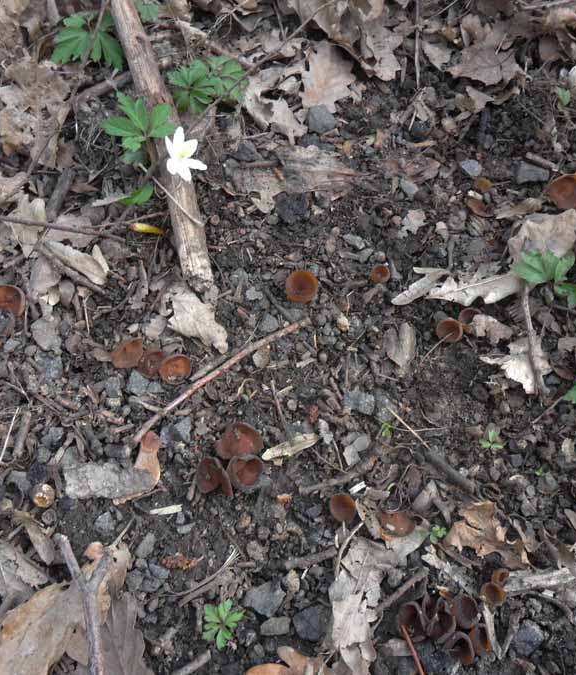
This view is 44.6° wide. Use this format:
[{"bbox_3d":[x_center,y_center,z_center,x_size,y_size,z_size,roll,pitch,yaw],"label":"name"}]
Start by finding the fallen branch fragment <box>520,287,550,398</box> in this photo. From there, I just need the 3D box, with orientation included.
[{"bbox_3d":[0.176,0.001,0.502,0.008,0.008,0.089,3,58,2],"label":"fallen branch fragment"}]

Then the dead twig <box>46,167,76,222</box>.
[{"bbox_3d":[-0.192,-0.122,0.597,0.012,0.009,0.061,3,57,2],"label":"dead twig"}]

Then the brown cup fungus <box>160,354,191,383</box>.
[{"bbox_3d":[-0.087,0.025,0.538,0.025,0.014,0.024,0,60,0],"label":"brown cup fungus"}]

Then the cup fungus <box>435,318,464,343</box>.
[{"bbox_3d":[0.121,-0.005,0.524,0.021,0.013,0.021,-3,62,5],"label":"cup fungus"}]

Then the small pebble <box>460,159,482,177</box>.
[{"bbox_3d":[0.168,-0.156,0.644,0.020,0.010,0.015,0,60,0],"label":"small pebble"}]

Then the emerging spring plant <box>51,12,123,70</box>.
[{"bbox_3d":[-0.190,-0.279,0.661,0.061,0.030,0.054,0,58,0],"label":"emerging spring plant"}]

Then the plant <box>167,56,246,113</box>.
[{"bbox_3d":[-0.079,-0.246,0.684,0.076,0.032,0.055,0,60,0],"label":"plant"}]

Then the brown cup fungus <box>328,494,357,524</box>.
[{"bbox_3d":[0.037,0.118,0.483,0.019,0.014,0.018,0,60,0],"label":"brown cup fungus"}]

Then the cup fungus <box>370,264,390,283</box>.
[{"bbox_3d":[0.071,-0.050,0.543,0.015,0.012,0.015,0,58,0],"label":"cup fungus"}]

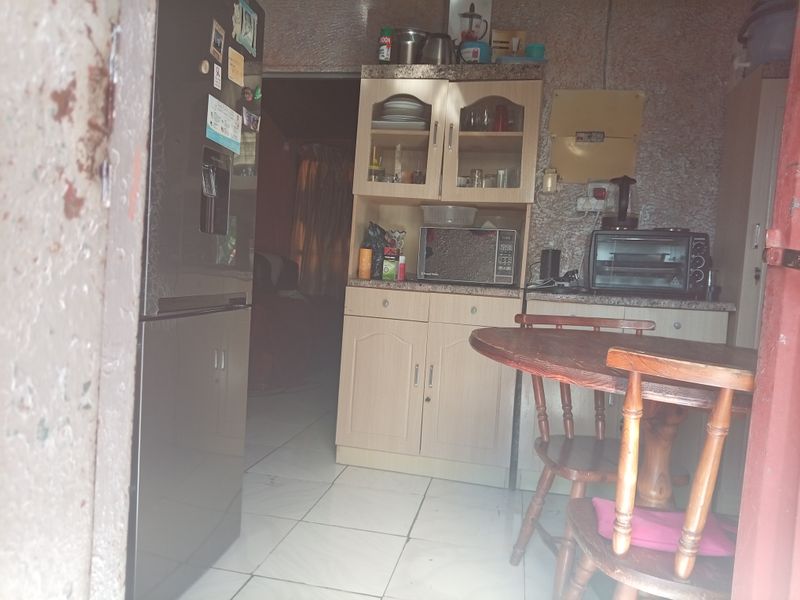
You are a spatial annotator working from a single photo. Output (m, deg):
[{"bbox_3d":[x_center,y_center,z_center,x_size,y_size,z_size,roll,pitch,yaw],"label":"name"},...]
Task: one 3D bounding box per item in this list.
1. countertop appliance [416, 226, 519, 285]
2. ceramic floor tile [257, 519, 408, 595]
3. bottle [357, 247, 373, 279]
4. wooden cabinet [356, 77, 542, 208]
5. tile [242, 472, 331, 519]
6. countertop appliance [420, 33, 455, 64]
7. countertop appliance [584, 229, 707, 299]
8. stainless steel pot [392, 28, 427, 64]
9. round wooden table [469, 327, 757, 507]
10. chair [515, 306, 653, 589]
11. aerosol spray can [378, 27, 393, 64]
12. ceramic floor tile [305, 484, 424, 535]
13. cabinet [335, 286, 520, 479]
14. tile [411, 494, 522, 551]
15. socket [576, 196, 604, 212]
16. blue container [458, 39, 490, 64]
[{"bbox_3d":[0.344,-0.202,2.855,0.440,0.257,0.350,4,2,11],"label":"countertop appliance"},{"bbox_3d":[-0.207,0.834,1.881,0.400,0.010,0.400,4,2,11],"label":"ceramic floor tile"},{"bbox_3d":[-0.169,-0.176,2.806,0.064,0.156,0.064,4,2,0],"label":"bottle"},{"bbox_3d":[0.243,-0.731,2.813,0.824,0.533,0.428,4,2,11],"label":"wooden cabinet"},{"bbox_3d":[-0.527,0.803,2.378,0.406,0.010,0.406,4,2,11],"label":"tile"},{"bbox_3d":[0.185,-1.155,2.731,0.172,0.186,0.140,4,2,11],"label":"countertop appliance"},{"bbox_3d":[1.121,-0.164,2.694,0.481,0.298,0.335,4,2,11],"label":"countertop appliance"},{"bbox_3d":[0.051,-1.180,2.787,0.163,0.214,0.163,4,2,11],"label":"stainless steel pot"},{"bbox_3d":[0.620,0.518,1.411,0.967,0.781,0.967,4,2,0],"label":"round wooden table"},{"bbox_3d":[0.630,0.473,1.802,0.480,0.825,0.450,3,2,-7],"label":"chair"},{"bbox_3d":[-0.070,-1.191,2.763,0.059,0.223,0.060,4,2,0],"label":"aerosol spray can"},{"bbox_3d":[-0.130,0.824,2.273,0.400,0.010,0.400,4,2,11],"label":"ceramic floor tile"},{"bbox_3d":[0.163,0.388,2.882,0.811,0.860,0.465,4,2,11],"label":"cabinet"},{"bbox_3d":[0.268,0.859,2.223,0.406,0.010,0.406,4,2,11],"label":"tile"},{"bbox_3d":[0.953,-0.479,2.891,0.126,0.068,0.042,4,2,11],"label":"socket"},{"bbox_3d":[0.357,-1.133,2.749,0.149,0.131,0.149,4,2,11],"label":"blue container"}]

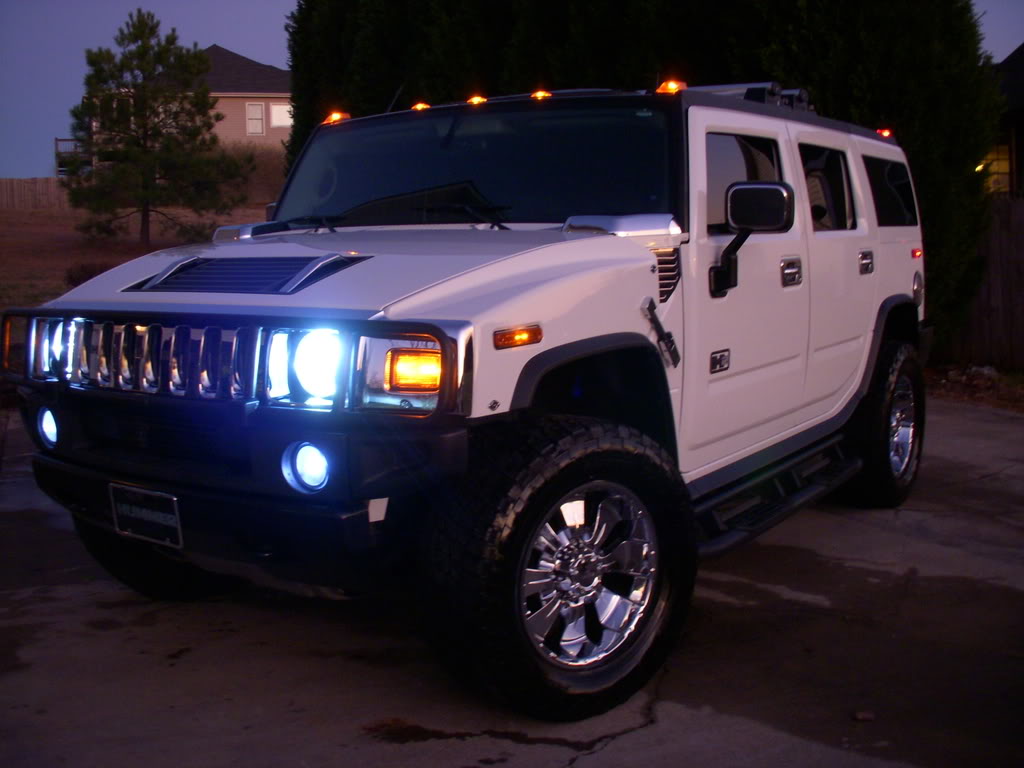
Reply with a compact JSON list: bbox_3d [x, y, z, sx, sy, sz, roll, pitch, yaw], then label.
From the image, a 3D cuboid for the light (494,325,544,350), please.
[{"bbox_3d":[0.025,-0.128,3.028,0.030,0.050,0.215,5,9,35],"label":"light"}]

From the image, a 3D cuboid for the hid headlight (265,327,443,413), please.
[{"bbox_3d":[-0.394,-0.043,2.935,0.540,0.210,0.140,3,9,29],"label":"hid headlight"}]

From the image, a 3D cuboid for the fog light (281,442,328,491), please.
[{"bbox_3d":[-0.519,0.216,2.963,0.140,0.140,0.080,3,9,27],"label":"fog light"}]

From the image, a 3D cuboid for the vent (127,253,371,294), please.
[{"bbox_3d":[-0.834,-0.348,3.460,0.790,0.060,0.335,5,27,35],"label":"vent"}]

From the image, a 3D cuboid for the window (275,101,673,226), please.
[{"bbox_3d":[-0.178,-0.808,4.354,1.760,0.470,0.100,5,-15,35],"label":"window"}]

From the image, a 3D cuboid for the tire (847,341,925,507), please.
[{"bbox_3d":[1.953,0.204,6.066,0.320,0.895,0.895,5,9,35],"label":"tire"}]

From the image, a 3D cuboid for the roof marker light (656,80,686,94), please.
[{"bbox_3d":[0.572,-1.054,3.999,0.090,0.040,0.100,5,9,35],"label":"roof marker light"}]

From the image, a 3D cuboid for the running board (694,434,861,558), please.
[{"bbox_3d":[1.119,0.422,4.616,0.190,0.180,1.640,5,9,35],"label":"running board"}]

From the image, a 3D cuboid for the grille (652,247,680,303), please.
[{"bbox_3d":[0.518,-0.364,3.755,0.035,0.185,0.200,5,9,35],"label":"grille"}]

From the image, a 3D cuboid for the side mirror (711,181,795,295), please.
[{"bbox_3d":[0.869,-0.515,4.016,0.260,0.410,0.160,5,9,35],"label":"side mirror"}]

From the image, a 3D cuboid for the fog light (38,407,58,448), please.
[{"bbox_3d":[-1.467,0.140,3.620,0.140,0.140,0.080,6,10,43],"label":"fog light"}]

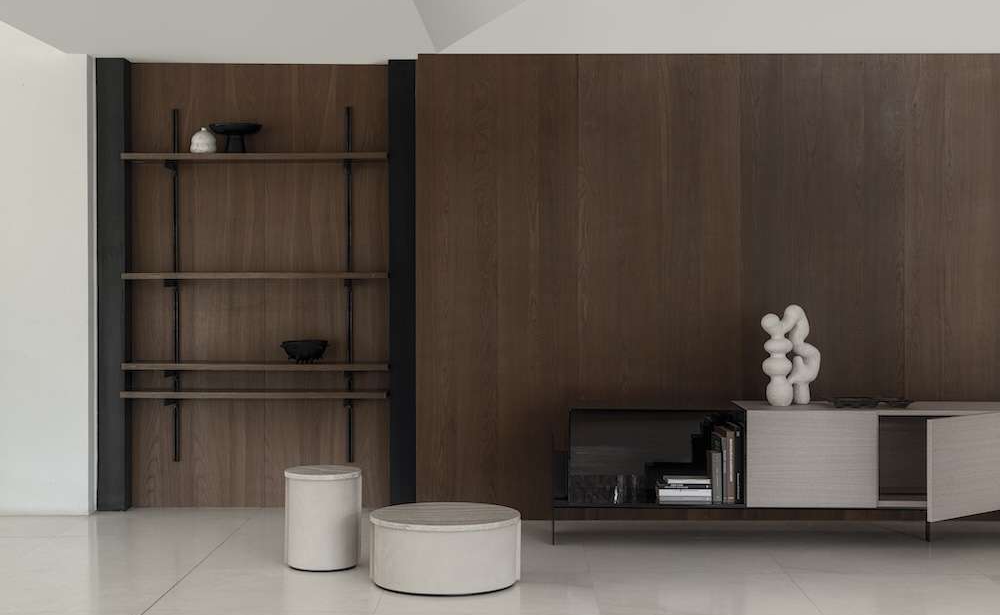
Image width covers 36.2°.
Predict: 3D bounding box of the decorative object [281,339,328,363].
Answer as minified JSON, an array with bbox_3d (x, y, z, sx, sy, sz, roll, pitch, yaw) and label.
[{"bbox_3d":[-1.092,0.247,8.545,0.266,0.123,0.253,0,1,0],"label":"decorative object"}]

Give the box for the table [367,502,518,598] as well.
[{"bbox_3d":[-0.236,1.042,6.655,0.655,0.291,0.655,0,1,0],"label":"table"}]

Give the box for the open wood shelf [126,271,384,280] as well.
[{"bbox_3d":[-1.346,-0.176,8.549,1.472,0.029,0.280,0,1,1],"label":"open wood shelf"}]

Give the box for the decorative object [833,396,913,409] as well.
[{"bbox_3d":[1.889,0.483,7.764,0.413,0.042,0.230,0,1,1],"label":"decorative object"}]

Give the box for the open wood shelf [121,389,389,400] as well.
[{"bbox_3d":[-1.358,0.482,8.564,1.470,0.032,0.280,0,1,1],"label":"open wood shelf"}]

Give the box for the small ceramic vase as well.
[{"bbox_3d":[-1.656,-0.926,8.537,0.147,0.158,0.147,0,1,1],"label":"small ceramic vase"}]

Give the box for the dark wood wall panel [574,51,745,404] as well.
[{"bbox_3d":[0.862,-0.103,8.245,0.882,2.507,0.030,0,1,1],"label":"dark wood wall panel"}]

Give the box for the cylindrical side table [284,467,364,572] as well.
[{"bbox_3d":[-0.809,0.963,7.010,0.352,0.433,0.352,0,1,0],"label":"cylindrical side table"}]

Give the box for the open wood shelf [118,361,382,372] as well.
[{"bbox_3d":[-1.349,0.327,8.561,1.475,0.036,0.280,0,1,1],"label":"open wood shelf"}]

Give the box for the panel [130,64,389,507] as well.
[{"bbox_3d":[-1.359,-0.121,8.706,1.463,2.524,0.030,0,1,1],"label":"panel"}]

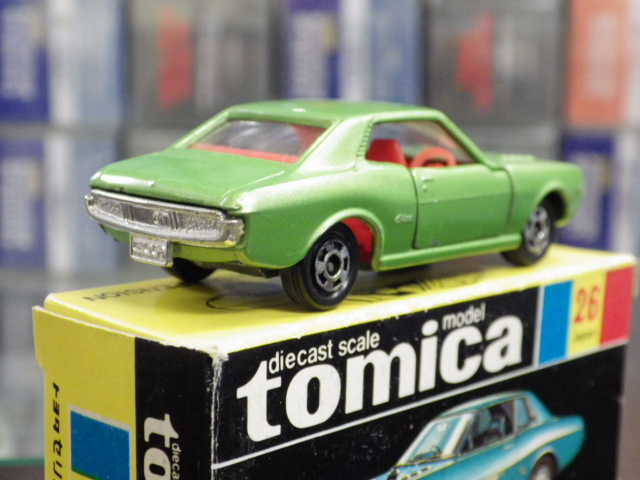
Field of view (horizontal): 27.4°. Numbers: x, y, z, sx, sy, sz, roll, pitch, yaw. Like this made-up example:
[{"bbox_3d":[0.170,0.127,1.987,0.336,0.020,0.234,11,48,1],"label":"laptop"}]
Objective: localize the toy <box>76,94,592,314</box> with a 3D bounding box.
[{"bbox_3d":[0.005,-0.007,0.163,0.026,0.022,0.069,9,12,41],"label":"toy"}]

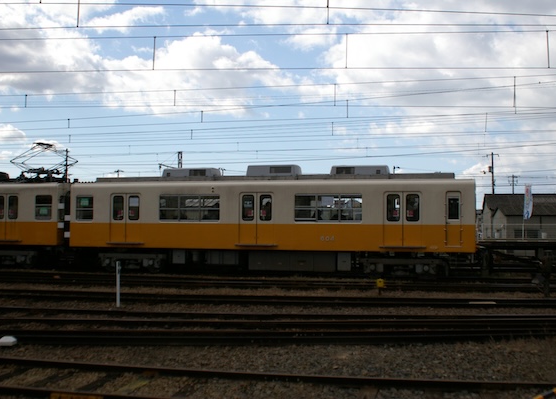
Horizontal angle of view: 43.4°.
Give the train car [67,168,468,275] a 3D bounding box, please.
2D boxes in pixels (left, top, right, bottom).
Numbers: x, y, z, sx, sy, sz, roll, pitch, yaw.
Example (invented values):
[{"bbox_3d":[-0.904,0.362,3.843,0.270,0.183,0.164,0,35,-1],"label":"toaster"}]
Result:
[{"bbox_3d":[-0.433,0.771,26.032,15.100,3.920,2.550,0,-2,16],"label":"train car"}]

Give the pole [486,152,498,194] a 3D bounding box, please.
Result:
[{"bbox_3d":[24.100,-0.150,78.000,1.350,10.000,0.500,0,-2,16],"label":"pole"}]

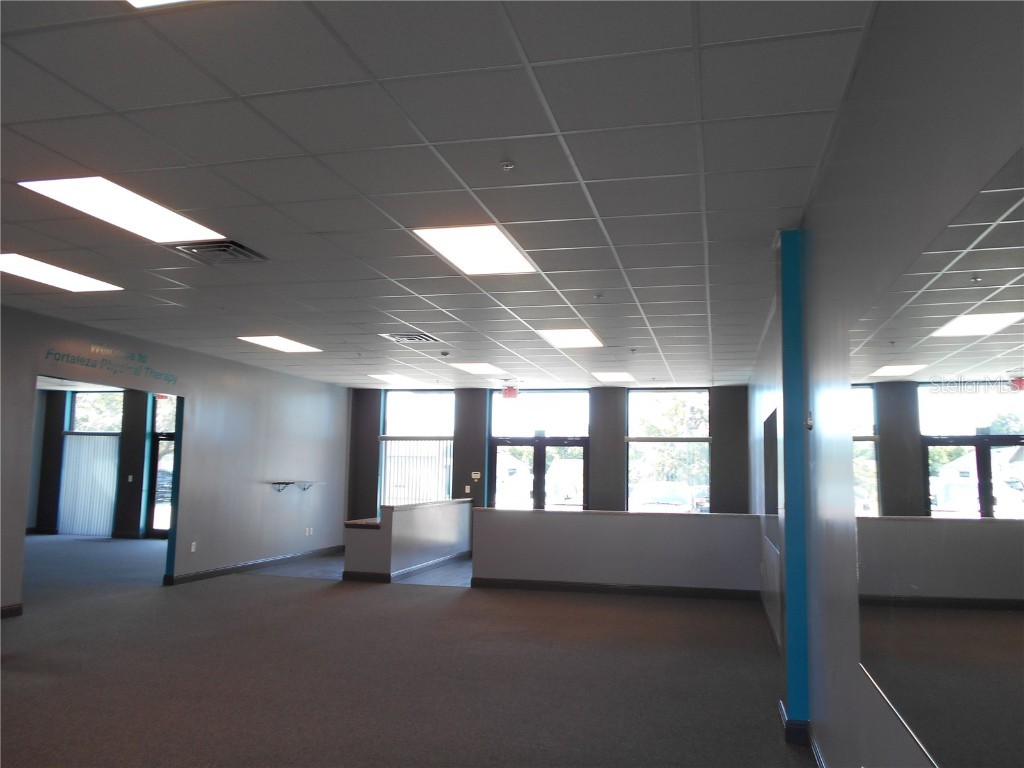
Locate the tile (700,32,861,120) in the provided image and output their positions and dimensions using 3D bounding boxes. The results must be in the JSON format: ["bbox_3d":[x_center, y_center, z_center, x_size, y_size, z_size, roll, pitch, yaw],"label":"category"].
[{"bbox_3d":[0.982,-1.162,2.913,0.536,0.020,0.610,0,-6,15],"label":"tile"}]

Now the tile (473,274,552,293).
[{"bbox_3d":[0.005,-0.829,6.301,0.595,0.020,0.584,0,-6,15],"label":"tile"}]

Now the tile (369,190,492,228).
[{"bbox_3d":[-0.449,-1.029,4.557,0.595,0.020,0.584,0,-6,15],"label":"tile"}]

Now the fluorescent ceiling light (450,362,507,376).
[{"bbox_3d":[-0.450,-0.275,11.640,0.600,0.080,1.200,0,-6,15],"label":"fluorescent ceiling light"}]

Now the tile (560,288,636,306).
[{"bbox_3d":[0.759,-0.758,6.681,0.605,0.020,0.605,0,-6,15],"label":"tile"}]

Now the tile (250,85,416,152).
[{"bbox_3d":[-0.750,-1.155,3.371,0.605,0.020,0.605,0,-6,15],"label":"tile"}]

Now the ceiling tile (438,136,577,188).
[{"bbox_3d":[-0.005,-1.099,3.822,0.595,0.020,0.584,0,-6,15],"label":"ceiling tile"}]

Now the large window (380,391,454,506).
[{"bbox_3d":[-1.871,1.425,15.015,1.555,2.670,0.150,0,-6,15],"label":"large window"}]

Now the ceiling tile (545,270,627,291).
[{"bbox_3d":[0.606,-0.825,6.103,0.605,0.020,0.605,0,-6,15],"label":"ceiling tile"}]

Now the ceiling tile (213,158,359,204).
[{"bbox_3d":[-1.197,-1.092,4.113,0.600,0.020,0.595,0,-6,15],"label":"ceiling tile"}]

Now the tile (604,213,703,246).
[{"bbox_3d":[0.896,-0.963,4.817,0.610,0.020,0.610,0,-6,15],"label":"tile"}]

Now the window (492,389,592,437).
[{"bbox_3d":[0.520,0.567,14.416,1.911,0.911,0.100,0,-6,15],"label":"window"}]

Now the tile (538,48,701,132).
[{"bbox_3d":[0.430,-1.160,3.059,0.605,0.020,0.605,0,-6,15],"label":"tile"}]

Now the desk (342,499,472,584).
[{"bbox_3d":[-1.547,2.344,11.964,0.740,1.020,3.000,0,-6,15],"label":"desk"}]

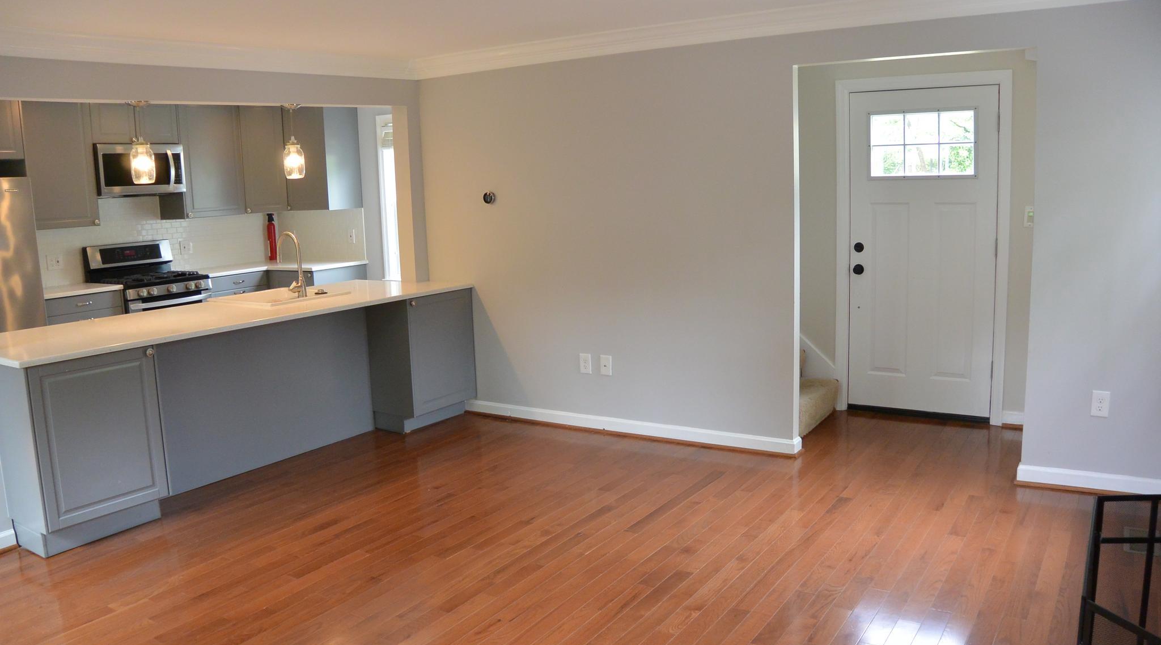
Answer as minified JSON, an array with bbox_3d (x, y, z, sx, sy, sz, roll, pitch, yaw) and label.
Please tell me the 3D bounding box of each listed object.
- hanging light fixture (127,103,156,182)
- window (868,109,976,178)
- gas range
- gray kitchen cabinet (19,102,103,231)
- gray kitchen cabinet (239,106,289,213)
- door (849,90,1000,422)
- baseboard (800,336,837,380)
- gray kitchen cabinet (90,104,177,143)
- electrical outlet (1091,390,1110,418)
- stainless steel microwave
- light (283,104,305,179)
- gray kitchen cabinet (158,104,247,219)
[{"bbox_3d":[-2.299,-0.941,4.557,0.130,0.430,0.130,4,11,33],"label":"hanging light fixture"},{"bbox_3d":[2.105,-1.095,5.369,0.661,0.410,0.050,4,11,33],"label":"window"},{"bbox_3d":[-3.705,-0.067,7.567,0.710,1.215,0.762,4,11,33],"label":"gas range"},{"bbox_3d":[-4.267,-1.264,6.887,0.400,1.015,0.615,4,11,33],"label":"gray kitchen cabinet"},{"bbox_3d":[-3.217,-1.572,8.480,0.400,1.015,0.490,4,11,33],"label":"gray kitchen cabinet"},{"bbox_3d":[2.116,-0.426,5.447,0.905,2.026,0.045,4,11,33],"label":"door"},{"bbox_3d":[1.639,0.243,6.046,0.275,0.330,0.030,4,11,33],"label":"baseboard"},{"bbox_3d":[-3.787,-1.653,7.196,0.395,0.368,0.762,4,11,33],"label":"gray kitchen cabinet"},{"bbox_3d":[2.449,0.386,4.099,0.077,0.123,0.010,4,11,33],"label":"electrical outlet"},{"bbox_3d":[-3.854,-1.304,7.466,0.460,0.430,0.757,4,11,33],"label":"stainless steel microwave"},{"bbox_3d":[-1.827,-1.152,5.545,0.140,0.470,0.140,4,11,33],"label":"light"},{"bbox_3d":[-3.404,-1.445,7.758,0.395,1.010,0.610,4,11,33],"label":"gray kitchen cabinet"}]

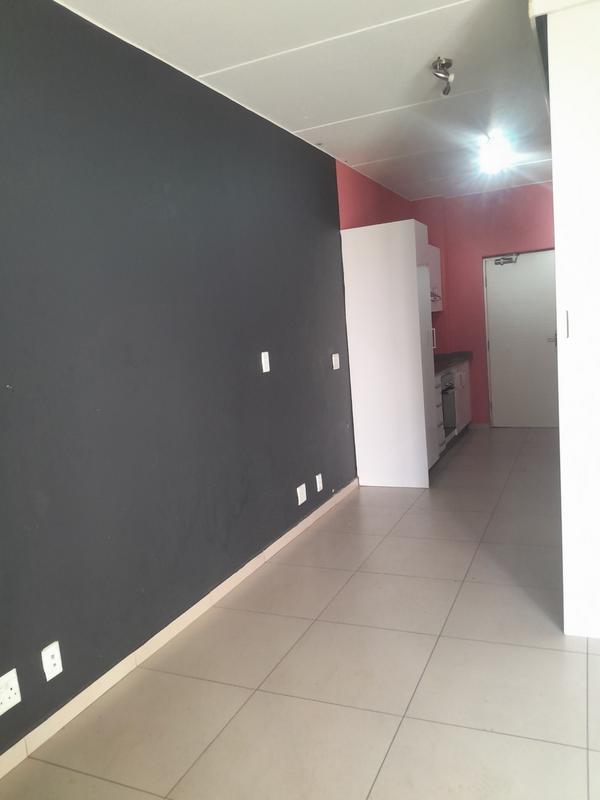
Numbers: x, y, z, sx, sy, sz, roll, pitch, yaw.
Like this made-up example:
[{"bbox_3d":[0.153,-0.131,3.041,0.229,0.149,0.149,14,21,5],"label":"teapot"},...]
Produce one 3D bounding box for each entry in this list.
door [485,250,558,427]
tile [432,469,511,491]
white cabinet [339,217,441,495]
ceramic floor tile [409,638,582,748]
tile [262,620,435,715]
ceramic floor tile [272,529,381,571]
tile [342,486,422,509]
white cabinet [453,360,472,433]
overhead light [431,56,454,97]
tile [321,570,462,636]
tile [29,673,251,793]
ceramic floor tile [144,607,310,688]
[{"bbox_3d":[2.731,-0.678,7.285,0.840,2.050,0.050,-3,7,25],"label":"door"},{"bbox_3d":[1.493,0.707,5.279,0.600,0.010,0.600,-3,7,25],"label":"tile"},{"bbox_3d":[0.822,-0.379,5.299,0.610,2.220,0.475,-2,7,25],"label":"white cabinet"},{"bbox_3d":[0.770,1.099,2.297,0.590,0.010,0.590,-2,7,25],"label":"ceramic floor tile"},{"bbox_3d":[0.229,1.128,2.580,0.600,0.010,0.600,-3,7,25],"label":"tile"},{"bbox_3d":[0.189,0.963,3.886,0.590,0.010,0.590,-2,7,25],"label":"ceramic floor tile"},{"bbox_3d":[0.692,0.816,5.000,0.600,0.010,0.600,-3,7,25],"label":"tile"},{"bbox_3d":[1.811,-0.044,6.697,0.030,0.680,0.840,-2,7,25],"label":"white cabinet"},{"bbox_3d":[0.793,-1.785,3.349,0.110,0.160,0.110,-2,7,25],"label":"overhead light"},{"bbox_3d":[0.480,1.031,3.091,0.590,0.010,0.590,-2,7,25],"label":"tile"},{"bbox_3d":[-0.567,1.213,2.271,0.590,0.010,0.590,-2,7,25],"label":"tile"},{"bbox_3d":[-0.319,1.153,2.840,0.600,0.010,0.600,-3,7,25],"label":"ceramic floor tile"}]

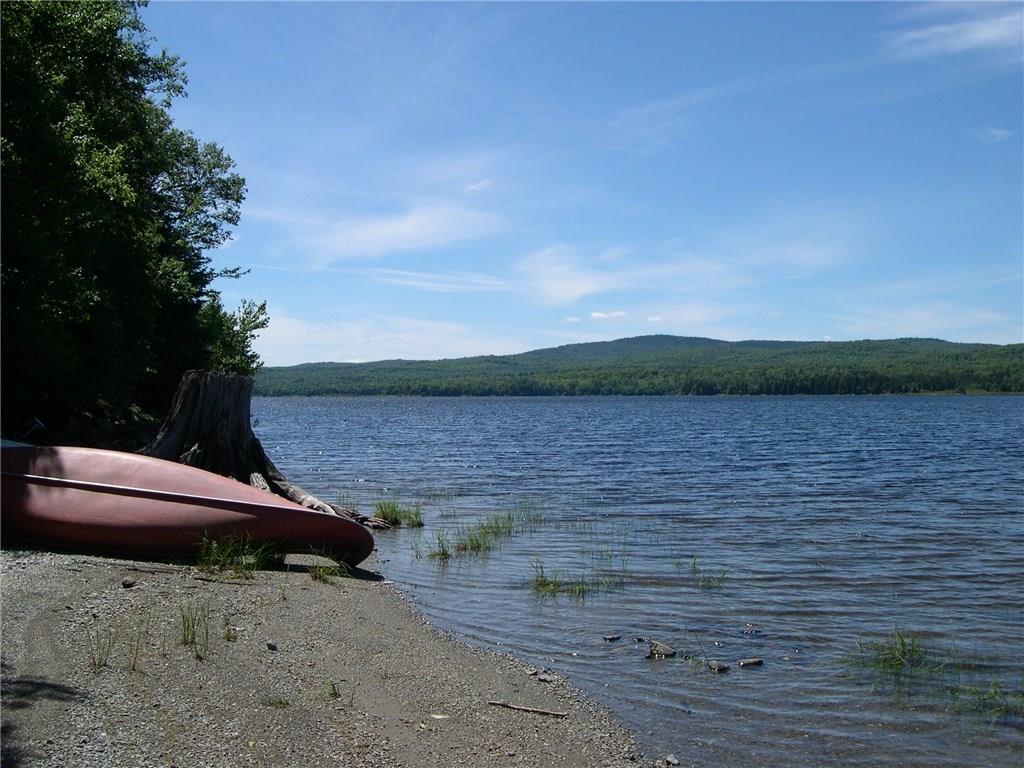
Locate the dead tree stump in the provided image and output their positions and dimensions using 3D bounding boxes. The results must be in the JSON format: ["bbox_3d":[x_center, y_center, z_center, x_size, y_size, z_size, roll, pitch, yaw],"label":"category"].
[{"bbox_3d":[-2.640,0.690,12.000,2.550,1.660,1.800,0,0,0],"label":"dead tree stump"}]

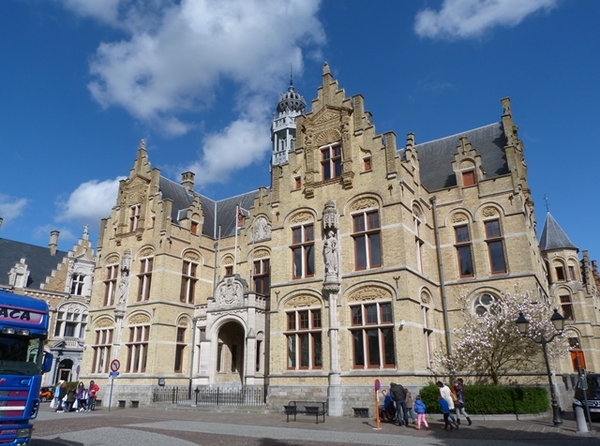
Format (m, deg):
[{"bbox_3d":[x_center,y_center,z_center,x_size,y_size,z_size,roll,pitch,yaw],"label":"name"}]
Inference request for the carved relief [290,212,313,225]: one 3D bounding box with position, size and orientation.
[{"bbox_3d":[0.140,-0.244,24.669,1.479,0.694,0.204,-13,-23,31],"label":"carved relief"}]

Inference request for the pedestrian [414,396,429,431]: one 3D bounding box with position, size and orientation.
[{"bbox_3d":[4.332,6.821,15.635,0.400,1.130,0.370,11,-22,-28],"label":"pedestrian"}]

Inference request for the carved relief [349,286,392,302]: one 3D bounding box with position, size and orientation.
[{"bbox_3d":[3.462,3.549,21.453,2.200,0.780,0.150,-13,-23,32],"label":"carved relief"}]

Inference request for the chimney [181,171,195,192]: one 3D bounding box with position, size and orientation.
[{"bbox_3d":[-10.218,-3.675,39.730,0.900,2.300,0.900,-13,-23,32],"label":"chimney"}]

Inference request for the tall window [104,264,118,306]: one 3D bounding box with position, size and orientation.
[{"bbox_3d":[-14.798,4.836,33.816,1.500,3.200,0.250,-13,-23,32],"label":"tall window"}]

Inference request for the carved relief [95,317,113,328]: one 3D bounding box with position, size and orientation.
[{"bbox_3d":[-14.977,7.676,33.294,2.400,0.850,0.200,-13,-23,32],"label":"carved relief"}]

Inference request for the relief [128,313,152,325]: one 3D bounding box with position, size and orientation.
[{"bbox_3d":[-11.271,6.755,30.450,2.300,0.780,0.150,-13,-23,32],"label":"relief"}]

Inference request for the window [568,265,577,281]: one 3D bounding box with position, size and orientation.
[{"bbox_3d":[28.058,5.115,44.679,0.765,1.581,0.255,4,-20,-11],"label":"window"}]

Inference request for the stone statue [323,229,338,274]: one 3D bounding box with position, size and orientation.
[{"bbox_3d":[1.705,1.613,23.721,0.780,2.500,0.600,-13,-23,32],"label":"stone statue"}]

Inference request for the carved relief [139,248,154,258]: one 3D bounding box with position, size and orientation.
[{"bbox_3d":[-11.357,2.219,32.109,1.550,0.700,0.150,-13,-23,32],"label":"carved relief"}]

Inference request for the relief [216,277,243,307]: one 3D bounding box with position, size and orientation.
[{"bbox_3d":[-4.569,4.534,28.340,2.250,1.950,0.250,-13,-23,32],"label":"relief"}]

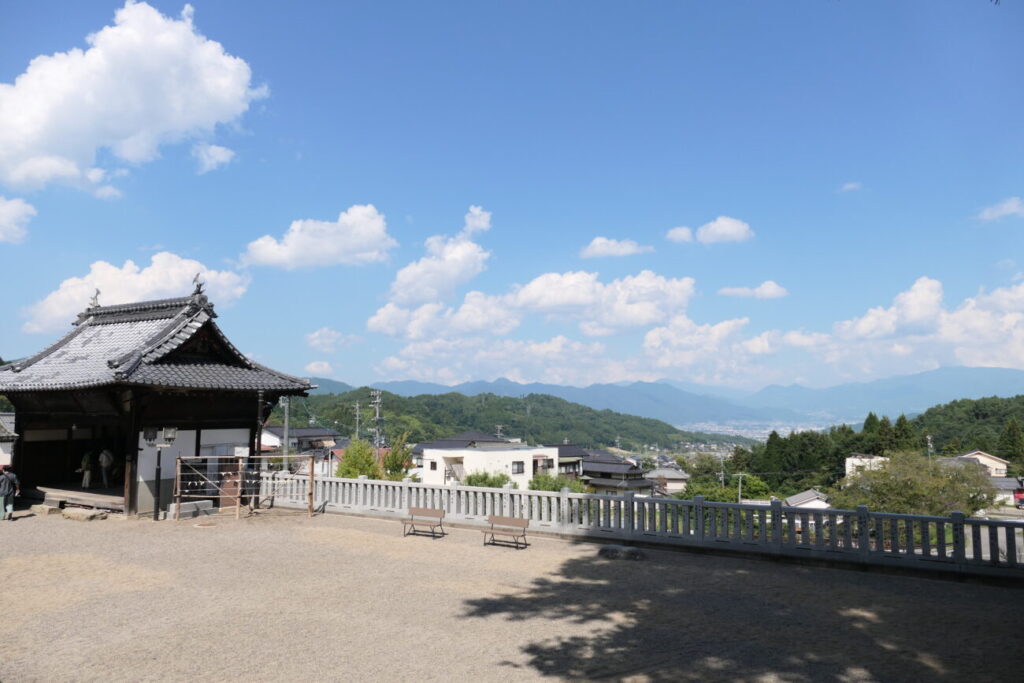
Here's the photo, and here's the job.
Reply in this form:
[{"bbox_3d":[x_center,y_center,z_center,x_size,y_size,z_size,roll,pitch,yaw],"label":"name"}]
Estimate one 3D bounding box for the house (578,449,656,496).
[{"bbox_3d":[16.448,21.580,112.468,10.600,8.600,9.200,-3,-6,32],"label":"house"}]

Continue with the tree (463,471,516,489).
[{"bbox_3d":[-1.120,7.706,35.415,2.700,2.400,2.300,0,-6,0],"label":"tree"}]

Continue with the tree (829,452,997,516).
[{"bbox_3d":[28.828,10.766,51.192,10.300,5.600,9.000,-3,-6,28],"label":"tree"}]

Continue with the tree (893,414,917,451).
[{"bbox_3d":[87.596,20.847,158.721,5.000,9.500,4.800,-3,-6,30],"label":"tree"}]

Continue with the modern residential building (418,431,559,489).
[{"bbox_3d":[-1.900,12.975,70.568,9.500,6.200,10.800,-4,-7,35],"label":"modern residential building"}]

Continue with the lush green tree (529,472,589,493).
[{"bbox_3d":[2.569,8.752,37.342,3.400,3.700,2.800,0,-5,0],"label":"lush green tree"}]

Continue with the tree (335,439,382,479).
[{"bbox_3d":[-8.773,8.134,40.414,2.600,5.200,2.500,0,-5,0],"label":"tree"}]

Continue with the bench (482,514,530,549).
[{"bbox_3d":[-0.163,5.064,18.868,1.300,0.730,0.490,-3,-7,31],"label":"bench"}]

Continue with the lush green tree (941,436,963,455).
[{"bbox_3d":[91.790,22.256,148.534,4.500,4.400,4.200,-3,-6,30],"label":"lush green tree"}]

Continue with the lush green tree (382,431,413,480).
[{"bbox_3d":[-6.863,8.039,42.432,2.000,5.300,2.000,0,-5,0],"label":"lush green tree"}]

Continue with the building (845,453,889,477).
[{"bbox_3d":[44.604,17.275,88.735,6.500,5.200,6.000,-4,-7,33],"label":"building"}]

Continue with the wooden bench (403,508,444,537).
[{"bbox_3d":[-2.440,5.023,19.665,1.170,0.700,0.520,-3,-6,29],"label":"wooden bench"}]

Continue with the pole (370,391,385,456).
[{"bbox_3d":[-16.499,12.185,87.240,1.750,12.200,0.900,3,-6,-30],"label":"pole"}]

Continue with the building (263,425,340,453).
[{"bbox_3d":[-27.253,14.555,91.034,7.200,7.300,9.800,-5,-7,42],"label":"building"}]

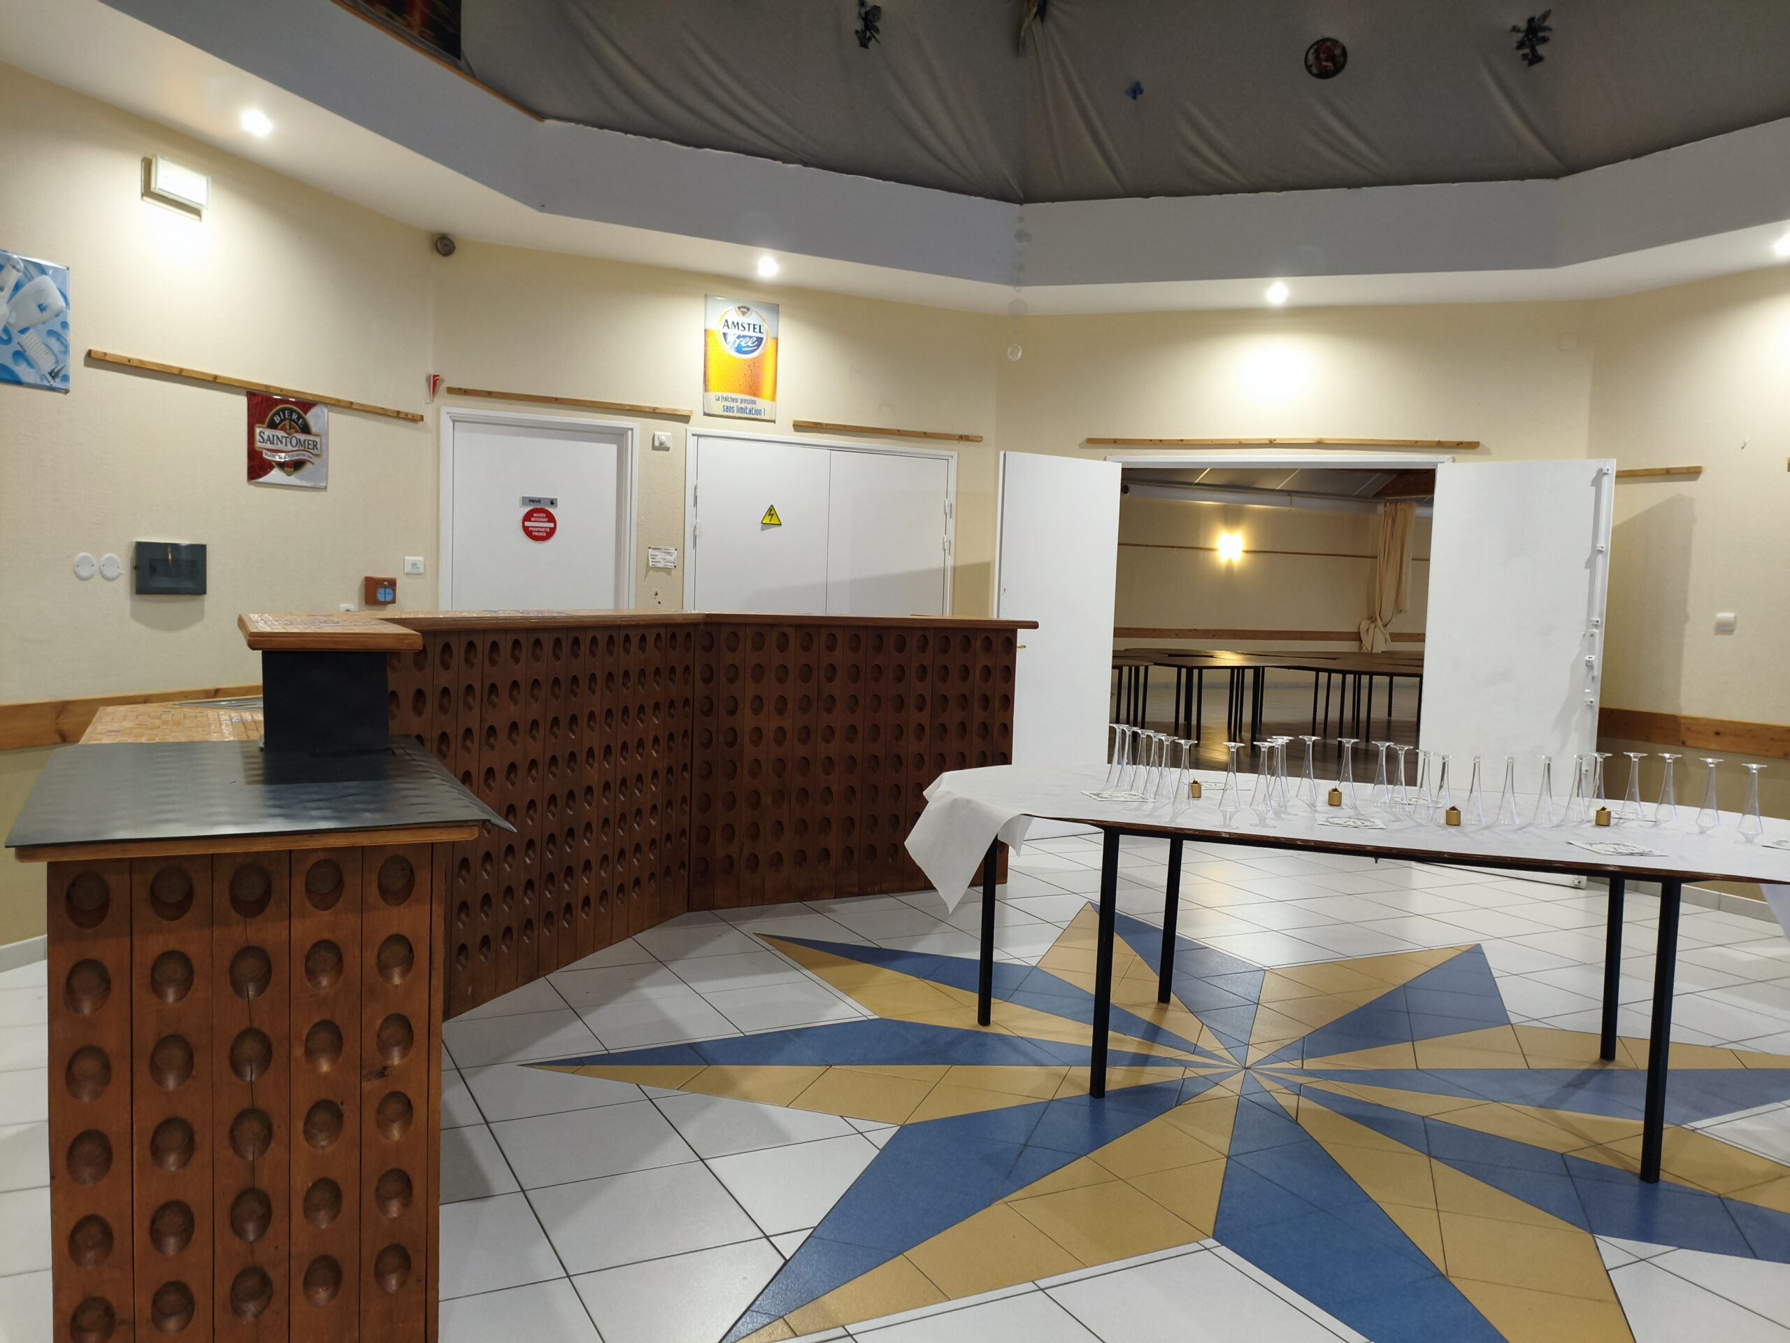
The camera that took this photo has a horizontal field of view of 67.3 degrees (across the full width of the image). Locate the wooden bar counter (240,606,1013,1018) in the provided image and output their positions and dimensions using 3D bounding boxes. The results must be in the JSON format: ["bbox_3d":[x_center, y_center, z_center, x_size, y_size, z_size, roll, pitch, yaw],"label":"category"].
[{"bbox_3d":[-0.620,0.424,4.596,1.472,1.201,4.142,3,4,18],"label":"wooden bar counter"}]

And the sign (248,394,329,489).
[{"bbox_3d":[-2.425,-0.925,5.399,0.015,0.354,0.440,3,4,18],"label":"sign"}]

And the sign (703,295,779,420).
[{"bbox_3d":[-0.786,-1.601,6.899,0.393,0.604,0.015,0,4,-27],"label":"sign"}]

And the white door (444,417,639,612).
[{"bbox_3d":[-1.743,-0.181,6.569,0.944,2.100,0.110,0,4,-27],"label":"white door"}]

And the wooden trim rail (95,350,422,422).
[{"bbox_3d":[-2.428,-1.112,5.350,0.022,0.028,1.746,3,4,18],"label":"wooden trim rail"}]

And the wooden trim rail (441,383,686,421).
[{"bbox_3d":[-1.550,-1.302,6.530,1.188,0.028,0.022,0,4,-27],"label":"wooden trim rail"}]

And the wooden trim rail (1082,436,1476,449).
[{"bbox_3d":[2.016,-1.210,7.131,2.007,0.028,0.022,3,4,18],"label":"wooden trim rail"}]

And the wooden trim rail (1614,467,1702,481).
[{"bbox_3d":[3.576,-0.944,6.381,0.022,0.028,0.509,0,4,-27],"label":"wooden trim rail"}]

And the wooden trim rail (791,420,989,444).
[{"bbox_3d":[-0.015,-1.302,7.310,1.156,0.028,0.022,0,4,-27],"label":"wooden trim rail"}]

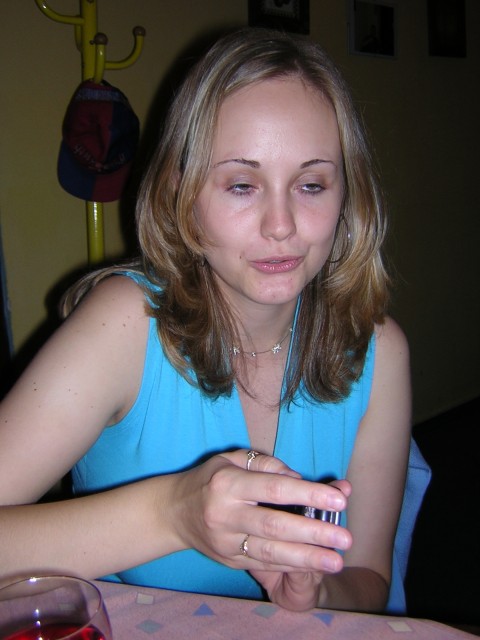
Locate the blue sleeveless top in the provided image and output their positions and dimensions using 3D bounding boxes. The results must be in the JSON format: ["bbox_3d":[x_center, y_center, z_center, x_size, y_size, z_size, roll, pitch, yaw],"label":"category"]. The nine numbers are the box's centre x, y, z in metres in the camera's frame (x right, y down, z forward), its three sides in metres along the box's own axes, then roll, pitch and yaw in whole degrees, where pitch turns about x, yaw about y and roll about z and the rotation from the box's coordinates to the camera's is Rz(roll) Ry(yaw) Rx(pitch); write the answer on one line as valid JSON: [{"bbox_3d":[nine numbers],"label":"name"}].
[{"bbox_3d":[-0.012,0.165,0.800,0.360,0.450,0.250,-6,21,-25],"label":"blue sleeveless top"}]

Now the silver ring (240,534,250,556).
[{"bbox_3d":[0.005,0.158,0.515,0.005,0.019,0.020,11,-2,19],"label":"silver ring"}]

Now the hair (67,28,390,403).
[{"bbox_3d":[-0.014,-0.098,0.715,0.280,0.340,0.240,-4,17,-12],"label":"hair"}]

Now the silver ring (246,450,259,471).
[{"bbox_3d":[0.009,0.105,0.540,0.005,0.021,0.020,18,42,15],"label":"silver ring"}]

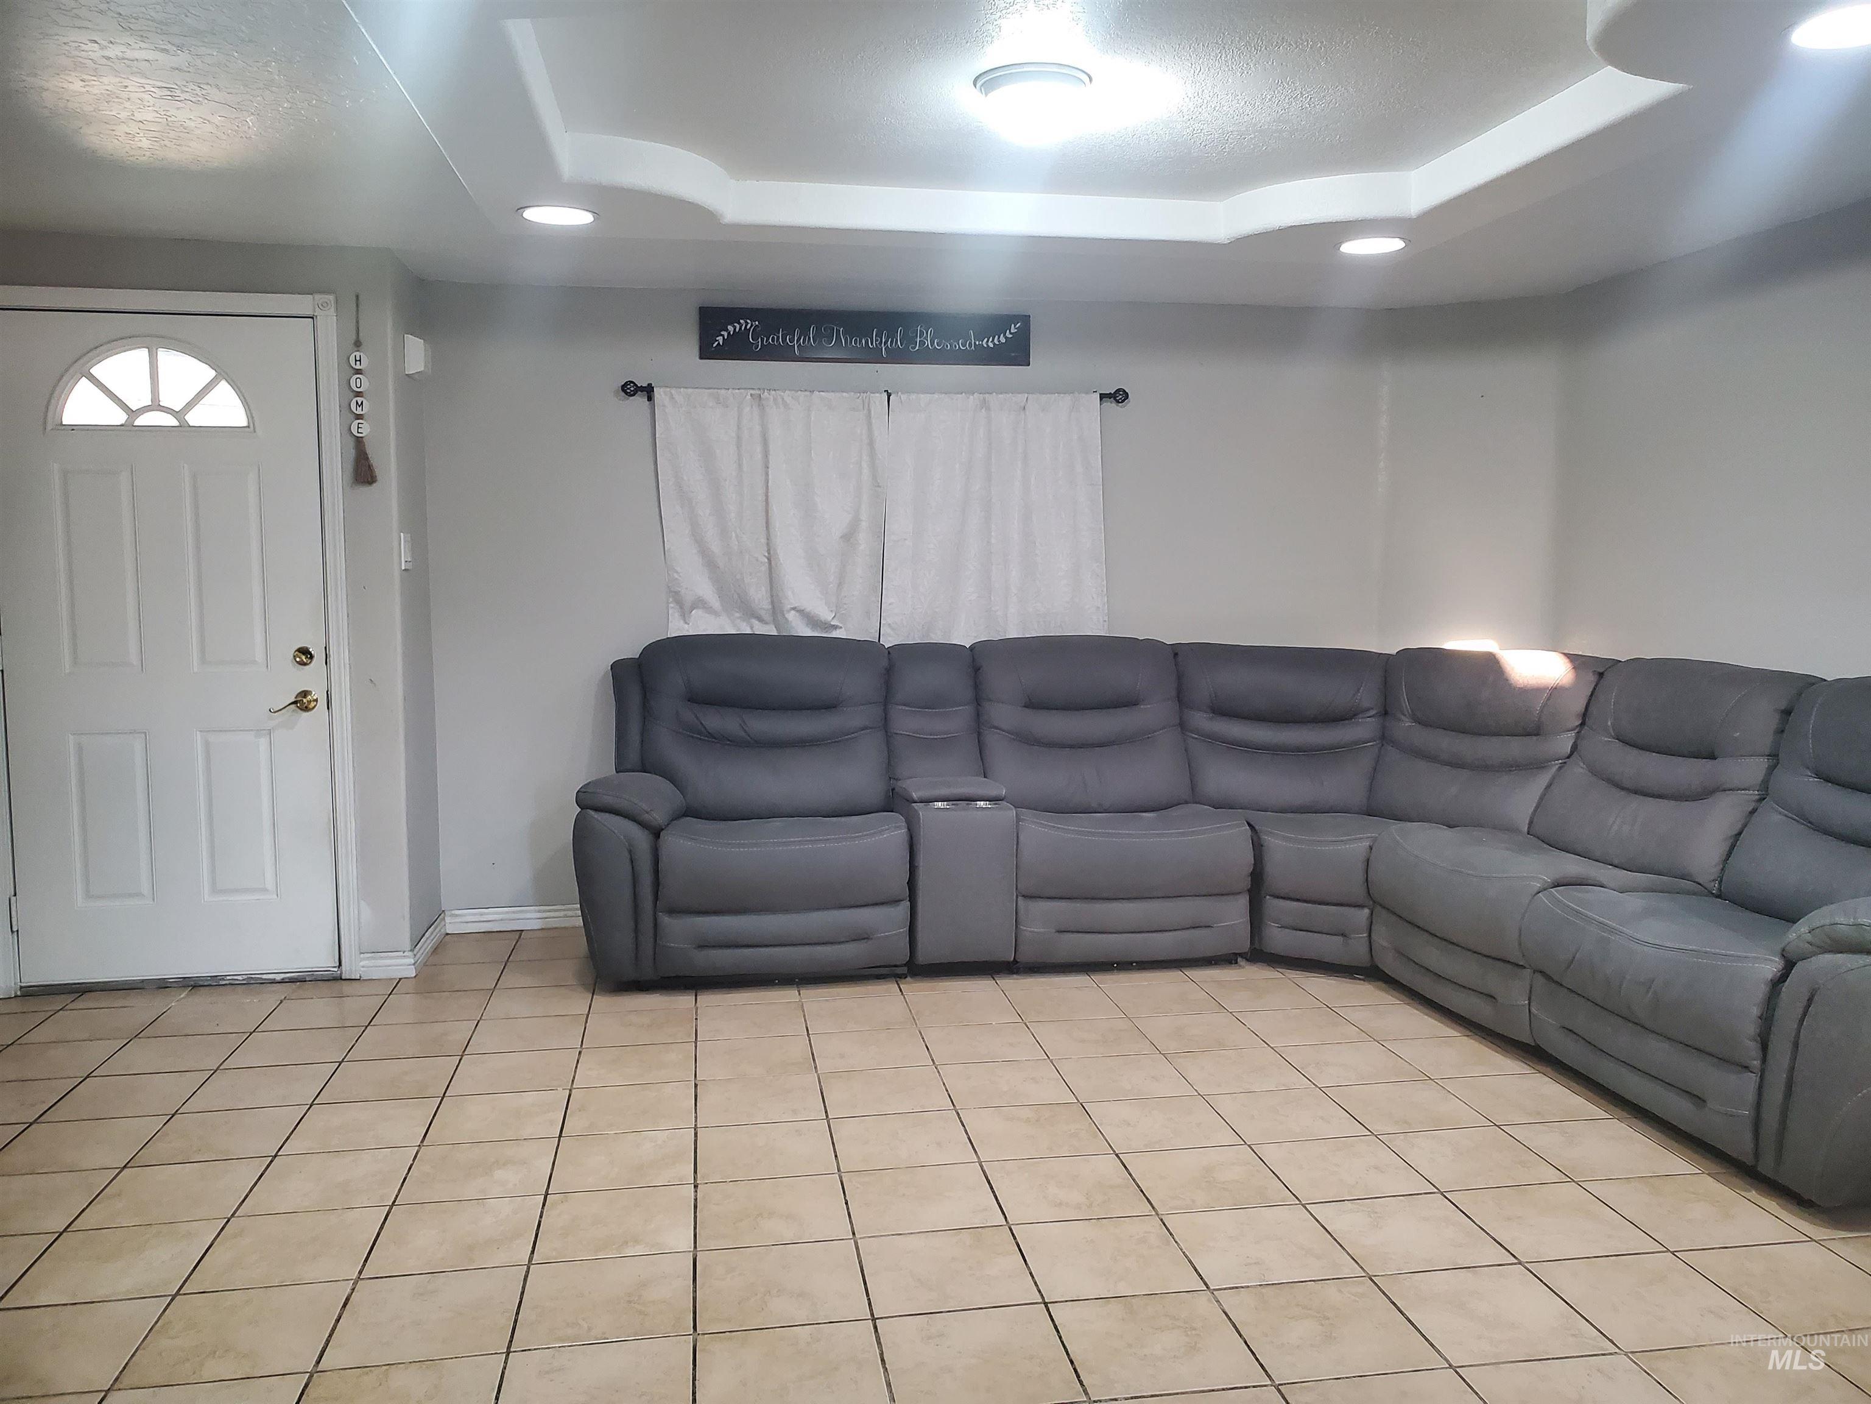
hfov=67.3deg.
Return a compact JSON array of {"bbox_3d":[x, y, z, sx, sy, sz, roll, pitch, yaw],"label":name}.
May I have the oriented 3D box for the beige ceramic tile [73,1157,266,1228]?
[{"bbox_3d":[-1.602,1.037,2.964,0.304,0.010,0.299,-1,6,-10],"label":"beige ceramic tile"}]

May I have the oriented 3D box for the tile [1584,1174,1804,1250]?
[{"bbox_3d":[1.540,1.043,2.870,0.305,0.010,0.303,-1,6,-9],"label":"tile"}]

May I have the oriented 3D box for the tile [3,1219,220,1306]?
[{"bbox_3d":[-1.536,1.055,2.640,0.300,0.010,0.300,-1,6,-9],"label":"tile"}]

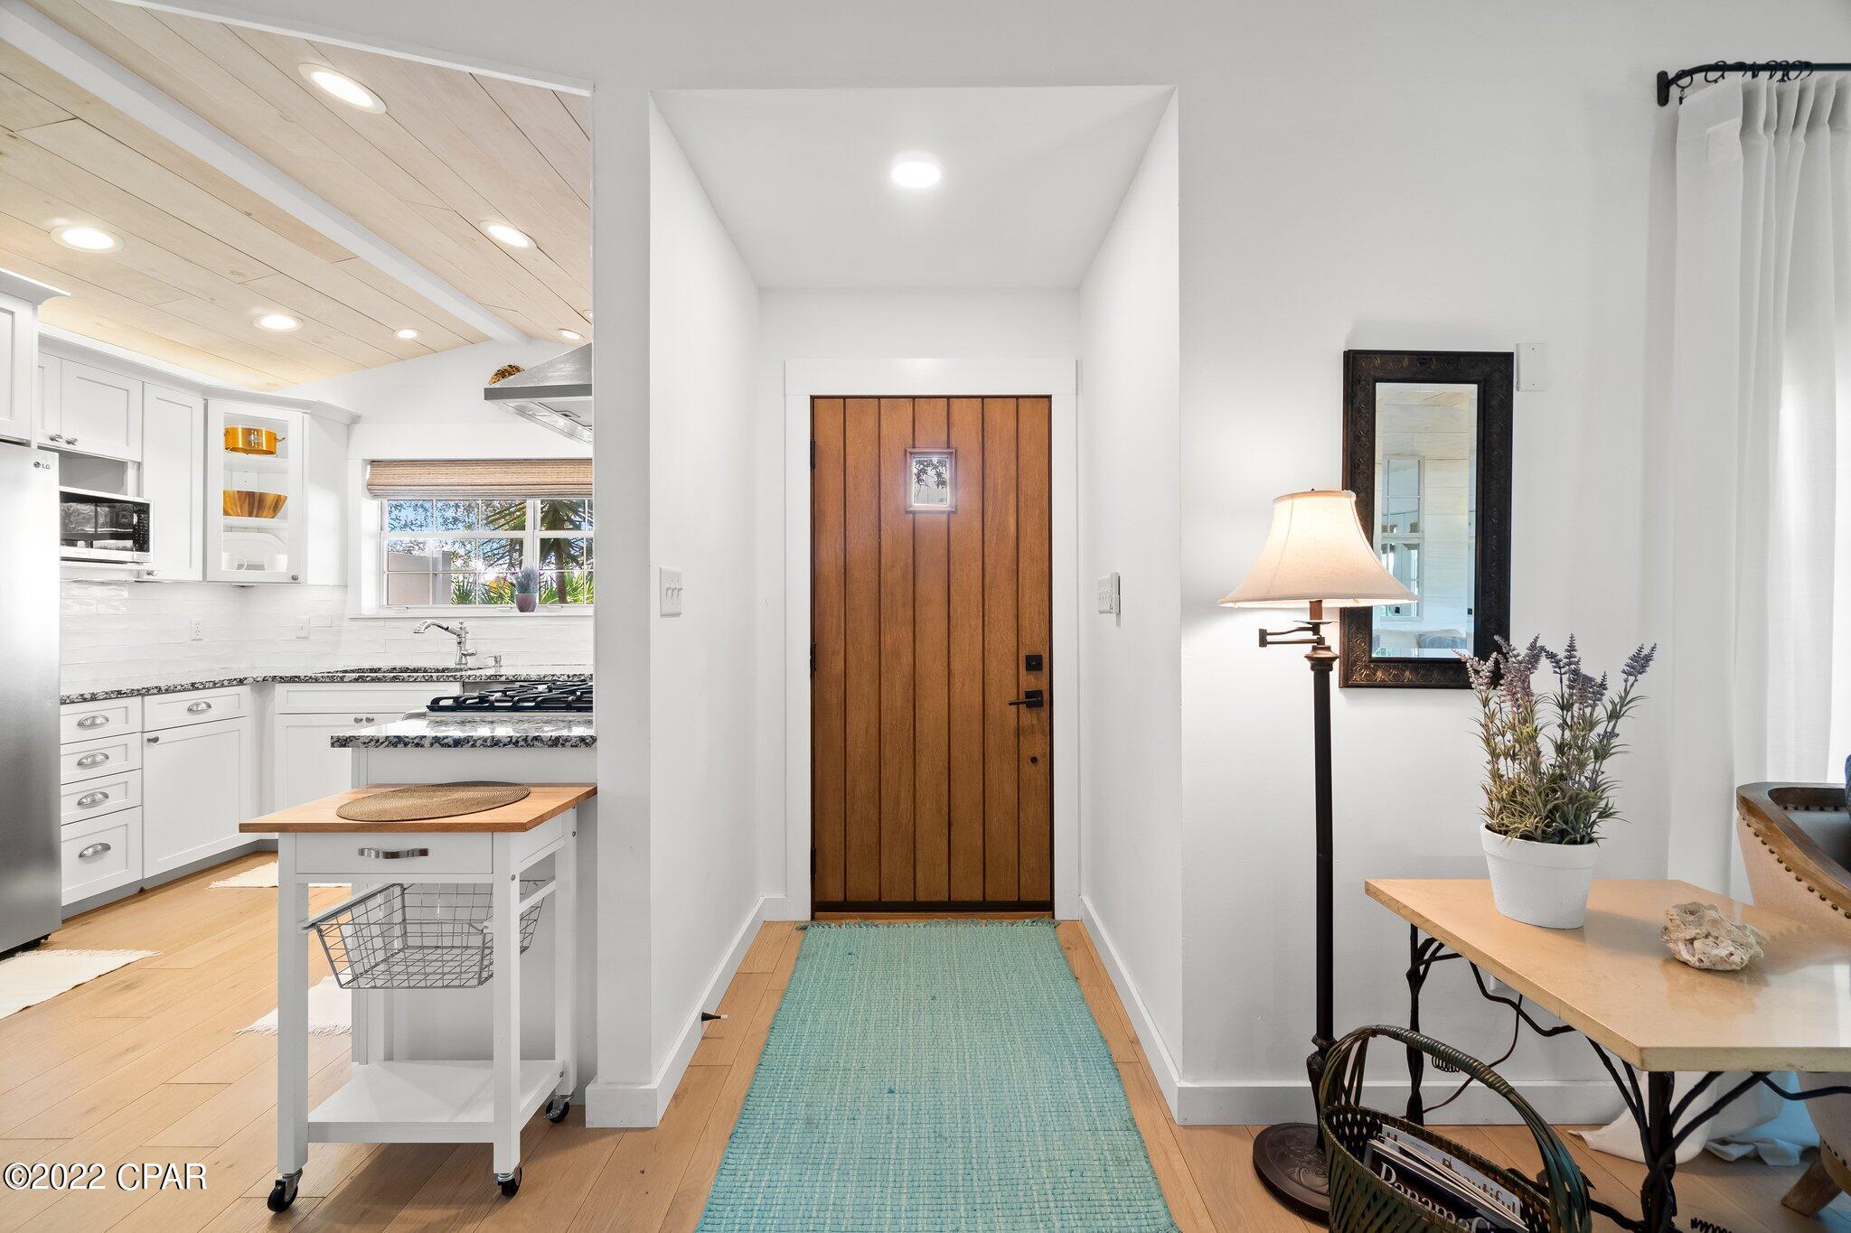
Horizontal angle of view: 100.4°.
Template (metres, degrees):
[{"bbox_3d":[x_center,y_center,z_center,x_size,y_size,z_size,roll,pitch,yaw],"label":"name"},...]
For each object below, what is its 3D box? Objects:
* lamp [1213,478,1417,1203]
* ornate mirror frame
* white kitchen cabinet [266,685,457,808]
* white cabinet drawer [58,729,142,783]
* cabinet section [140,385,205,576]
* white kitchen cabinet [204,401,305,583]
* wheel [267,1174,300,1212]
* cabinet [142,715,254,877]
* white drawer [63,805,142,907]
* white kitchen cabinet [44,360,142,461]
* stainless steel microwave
[{"bbox_3d":[0.838,0.471,1.645,0.430,1.490,0.430,0,1,0],"label":"lamp"},{"bbox_3d":[1.187,-0.229,1.823,0.378,0.785,0.040,1,1,0],"label":"ornate mirror frame"},{"bbox_3d":[-2.777,0.716,4.120,0.910,0.782,0.600,0,1,0],"label":"white kitchen cabinet"},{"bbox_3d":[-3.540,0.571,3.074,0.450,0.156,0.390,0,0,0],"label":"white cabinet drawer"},{"bbox_3d":[-3.750,-0.620,3.685,0.330,0.910,0.300,0,0,0],"label":"cabinet section"},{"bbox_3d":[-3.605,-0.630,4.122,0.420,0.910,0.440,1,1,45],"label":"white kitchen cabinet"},{"bbox_3d":[-1.350,1.217,1.637,0.034,0.068,0.066,0,1,0],"label":"wheel"},{"bbox_3d":[-3.490,0.775,3.414,0.580,0.605,0.495,0,1,0],"label":"cabinet"},{"bbox_3d":[-3.490,0.929,2.971,0.580,0.305,0.390,0,1,0],"label":"white drawer"},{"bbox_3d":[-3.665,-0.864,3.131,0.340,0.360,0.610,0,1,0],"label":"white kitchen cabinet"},{"bbox_3d":[-3.689,-0.375,3.220,0.400,0.285,0.500,0,1,0],"label":"stainless steel microwave"}]

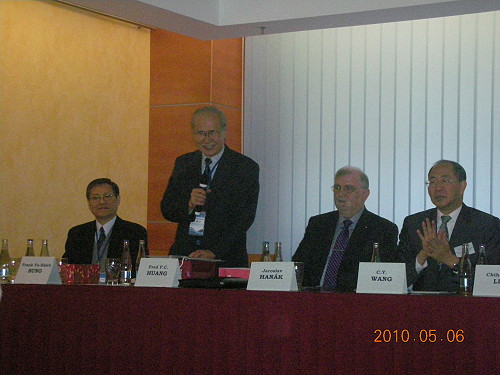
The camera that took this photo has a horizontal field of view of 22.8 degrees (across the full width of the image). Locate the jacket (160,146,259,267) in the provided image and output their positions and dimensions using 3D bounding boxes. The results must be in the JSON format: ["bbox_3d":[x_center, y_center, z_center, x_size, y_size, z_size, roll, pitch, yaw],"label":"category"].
[{"bbox_3d":[-0.217,0.141,6.380,0.530,0.710,0.380,-1,-4,24],"label":"jacket"}]

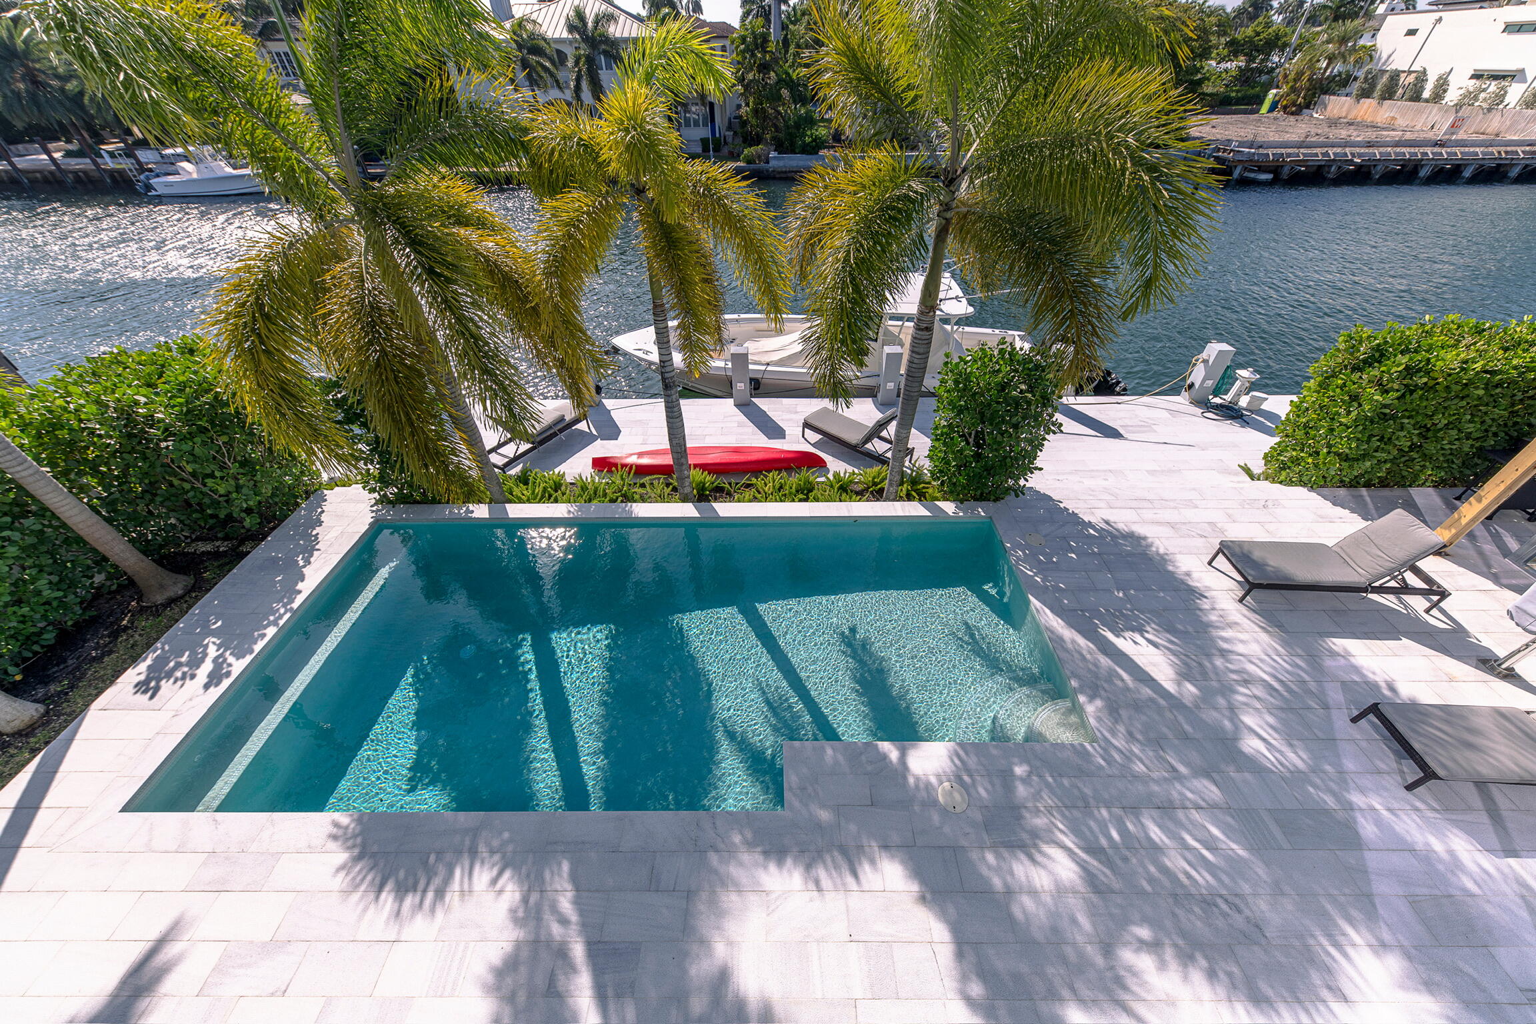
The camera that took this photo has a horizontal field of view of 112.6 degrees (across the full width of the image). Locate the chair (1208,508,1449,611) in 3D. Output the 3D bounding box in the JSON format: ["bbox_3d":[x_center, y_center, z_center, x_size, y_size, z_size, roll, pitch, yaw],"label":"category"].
[{"bbox_3d":[6.673,0.550,5.993,2.100,0.970,0.660,2,41,2],"label":"chair"}]

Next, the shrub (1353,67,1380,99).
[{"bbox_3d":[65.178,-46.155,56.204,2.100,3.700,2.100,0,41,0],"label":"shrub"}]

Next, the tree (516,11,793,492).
[{"bbox_3d":[-1.054,-2.090,5.830,2.650,5.100,2.700,0,41,0],"label":"tree"}]

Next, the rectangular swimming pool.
[{"bbox_3d":[-1.232,1.756,6.257,8.700,1.200,3.880,0,41,0],"label":"rectangular swimming pool"}]

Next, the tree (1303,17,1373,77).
[{"bbox_3d":[65.932,-52.069,60.052,6.300,8.700,6.300,0,41,0],"label":"tree"}]

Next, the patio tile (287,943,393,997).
[{"bbox_3d":[-3.039,3.263,3.657,0.608,0.030,0.305,0,41,0],"label":"patio tile"}]

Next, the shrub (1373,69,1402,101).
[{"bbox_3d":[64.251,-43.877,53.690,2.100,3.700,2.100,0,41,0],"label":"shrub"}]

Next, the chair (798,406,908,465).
[{"bbox_3d":[1.539,-1.482,8.668,1.900,0.920,0.690,32,51,31],"label":"chair"}]

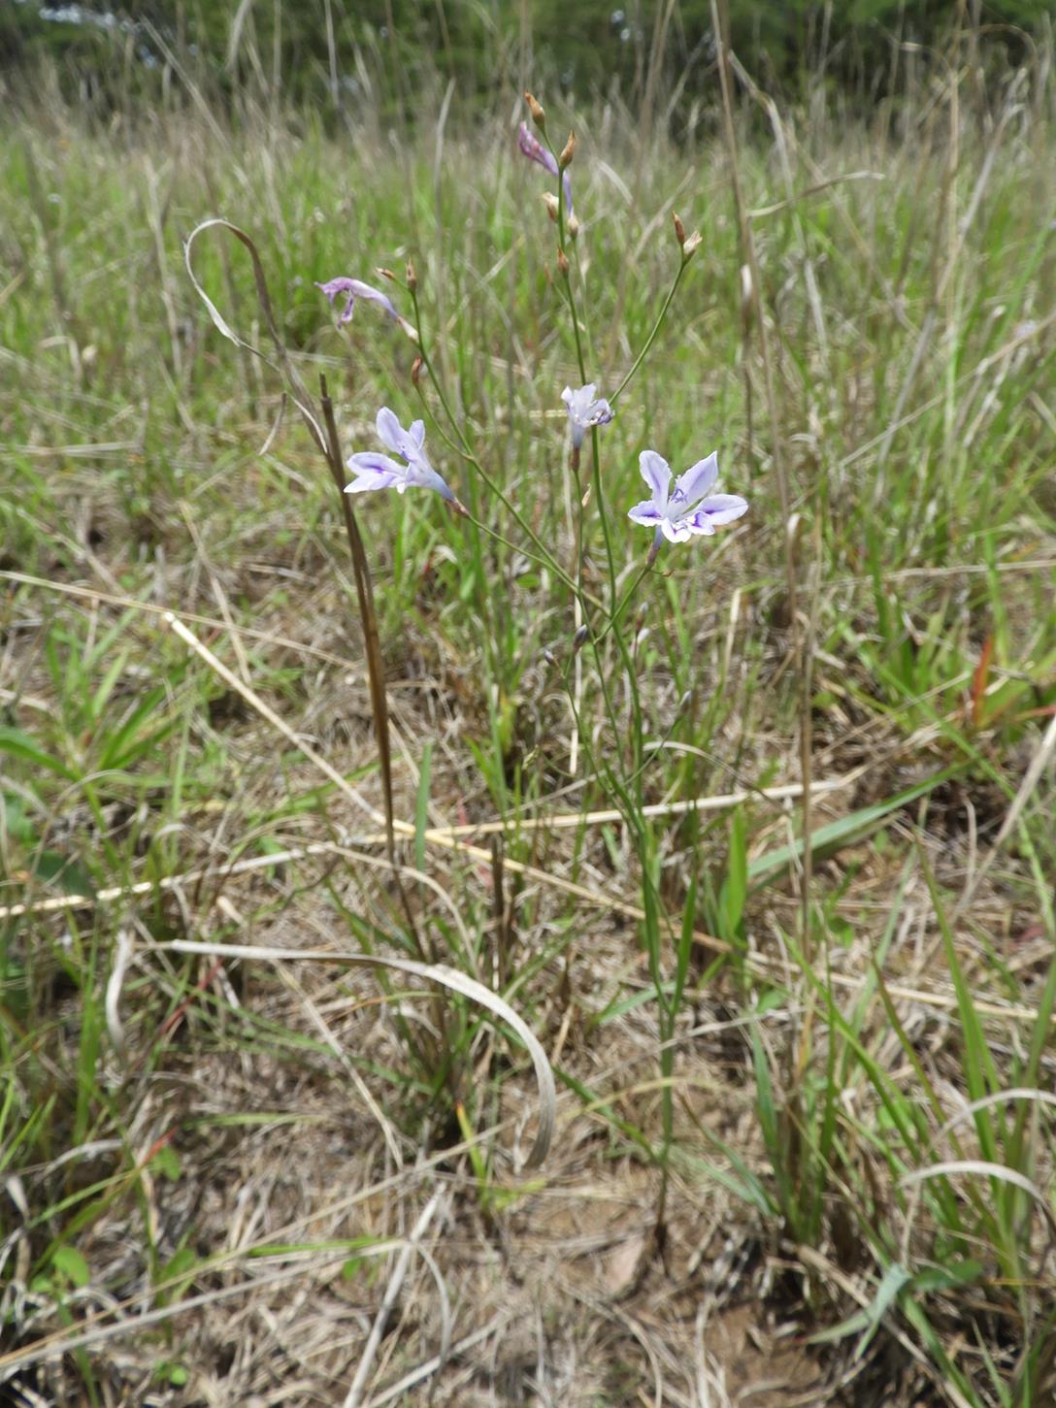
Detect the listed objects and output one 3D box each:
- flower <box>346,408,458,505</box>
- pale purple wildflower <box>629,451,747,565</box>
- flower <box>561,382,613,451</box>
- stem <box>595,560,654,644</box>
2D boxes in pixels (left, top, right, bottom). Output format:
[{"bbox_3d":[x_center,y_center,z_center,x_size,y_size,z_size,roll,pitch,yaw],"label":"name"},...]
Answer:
[{"bbox_3d":[-0.031,-0.062,0.242,0.025,0.021,0.022,-15,34,-24],"label":"flower"},{"bbox_3d":[0.038,-0.049,0.238,0.028,0.022,0.021,-8,32,-13],"label":"pale purple wildflower"},{"bbox_3d":[0.015,-0.072,0.245,0.013,0.014,0.011,-14,34,-21],"label":"flower"},{"bbox_3d":[0.024,-0.025,0.241,0.015,0.019,0.008,0,31,0],"label":"stem"}]

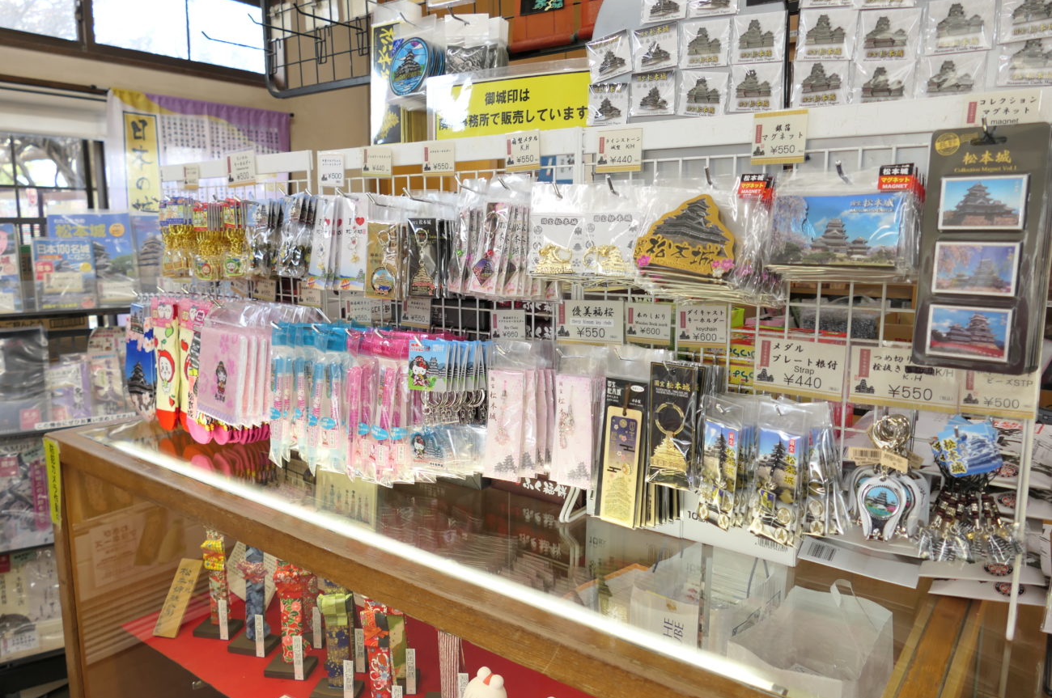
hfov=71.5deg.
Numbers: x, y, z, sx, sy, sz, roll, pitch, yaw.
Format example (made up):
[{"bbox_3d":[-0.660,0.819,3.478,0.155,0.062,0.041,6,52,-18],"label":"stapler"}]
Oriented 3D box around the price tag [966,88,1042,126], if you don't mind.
[{"bbox_3d":[0.407,-0.196,0.627,0.056,0.047,0.004,6,11,34],"label":"price tag"}]

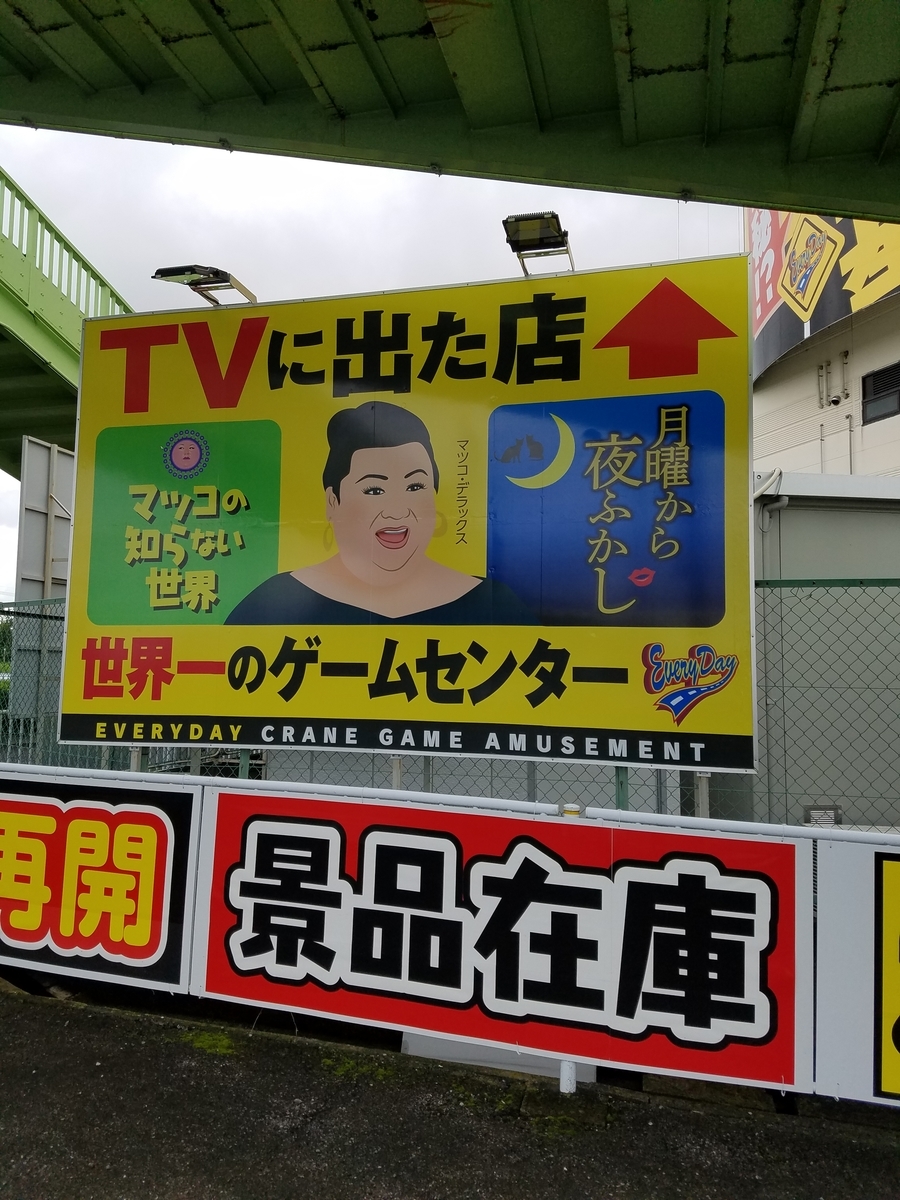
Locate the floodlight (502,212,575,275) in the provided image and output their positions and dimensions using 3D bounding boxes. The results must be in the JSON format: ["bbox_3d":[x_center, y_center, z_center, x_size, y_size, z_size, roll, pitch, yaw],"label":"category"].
[{"bbox_3d":[0.434,-1.719,4.308,0.285,0.120,0.540,0,-5,15],"label":"floodlight"}]

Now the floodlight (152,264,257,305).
[{"bbox_3d":[-1.266,-1.659,4.722,0.280,0.150,0.630,0,3,15],"label":"floodlight"}]

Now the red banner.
[{"bbox_3d":[0.119,1.319,3.669,2.480,0.880,0.040,0,-6,16],"label":"red banner"}]

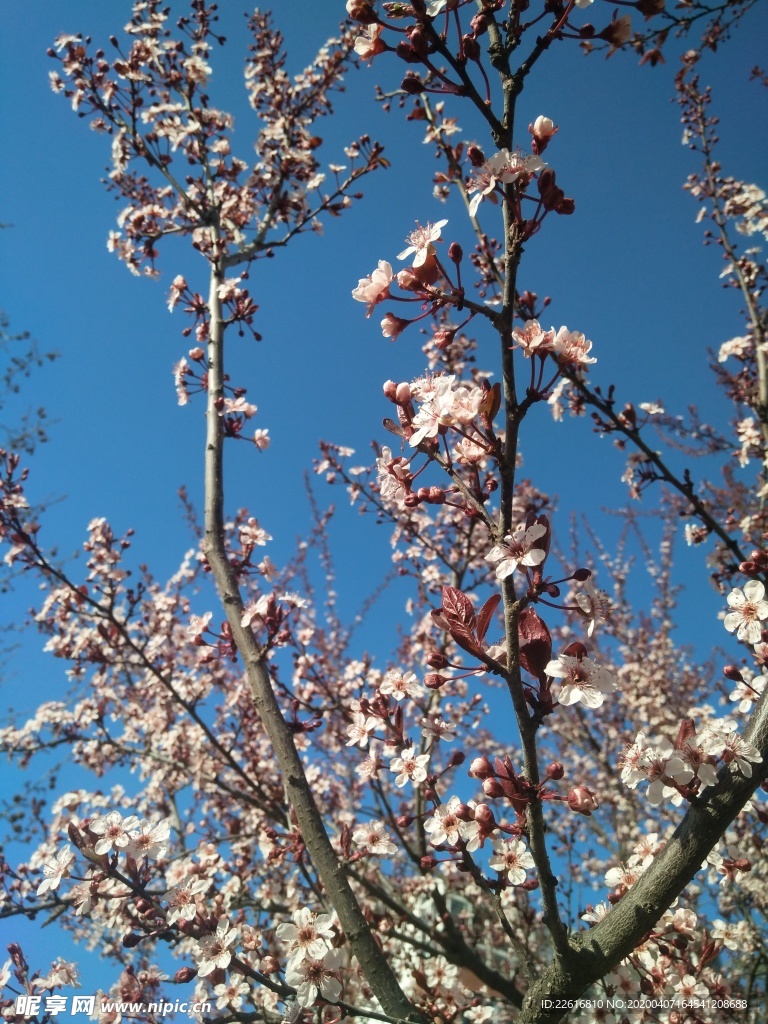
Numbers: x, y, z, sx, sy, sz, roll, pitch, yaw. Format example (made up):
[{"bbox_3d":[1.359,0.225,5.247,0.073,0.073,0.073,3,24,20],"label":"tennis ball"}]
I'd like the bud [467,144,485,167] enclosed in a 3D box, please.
[{"bbox_3d":[0.038,-0.149,0.260,0.006,0.010,0.006,-30,6,0],"label":"bud"}]

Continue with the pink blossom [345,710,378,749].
[{"bbox_3d":[-0.017,0.157,0.450,0.027,0.027,0.014,-17,-22,26],"label":"pink blossom"}]

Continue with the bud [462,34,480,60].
[{"bbox_3d":[0.037,-0.196,0.262,0.007,0.010,0.007,-21,6,0],"label":"bud"}]

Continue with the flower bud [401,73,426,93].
[{"bbox_3d":[0.013,-0.183,0.265,0.011,0.009,0.009,9,0,-6],"label":"flower bud"}]

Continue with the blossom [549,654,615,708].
[{"bbox_3d":[0.073,0.062,0.230,0.025,0.024,0.011,0,-34,0],"label":"blossom"}]

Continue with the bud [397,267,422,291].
[{"bbox_3d":[0.011,-0.100,0.265,0.011,0.009,0.009,26,0,-9],"label":"bud"}]

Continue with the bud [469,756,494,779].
[{"bbox_3d":[0.052,0.138,0.335,0.014,0.011,0.011,28,-19,-17],"label":"bud"}]

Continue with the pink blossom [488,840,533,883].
[{"bbox_3d":[0.068,0.186,0.330,0.025,0.025,0.010,0,-7,0],"label":"pink blossom"}]

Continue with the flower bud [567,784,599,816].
[{"bbox_3d":[0.105,0.153,0.330,0.016,0.015,0.015,13,-20,21],"label":"flower bud"}]

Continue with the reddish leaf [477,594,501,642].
[{"bbox_3d":[0.040,0.041,0.238,0.007,0.019,0.004,24,0,40],"label":"reddish leaf"}]

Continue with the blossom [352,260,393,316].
[{"bbox_3d":[-0.006,-0.115,0.320,0.017,0.023,0.023,47,-44,-7],"label":"blossom"}]

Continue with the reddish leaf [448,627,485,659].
[{"bbox_3d":[0.036,0.058,0.275,0.021,0.006,0.008,42,-64,-12],"label":"reddish leaf"}]

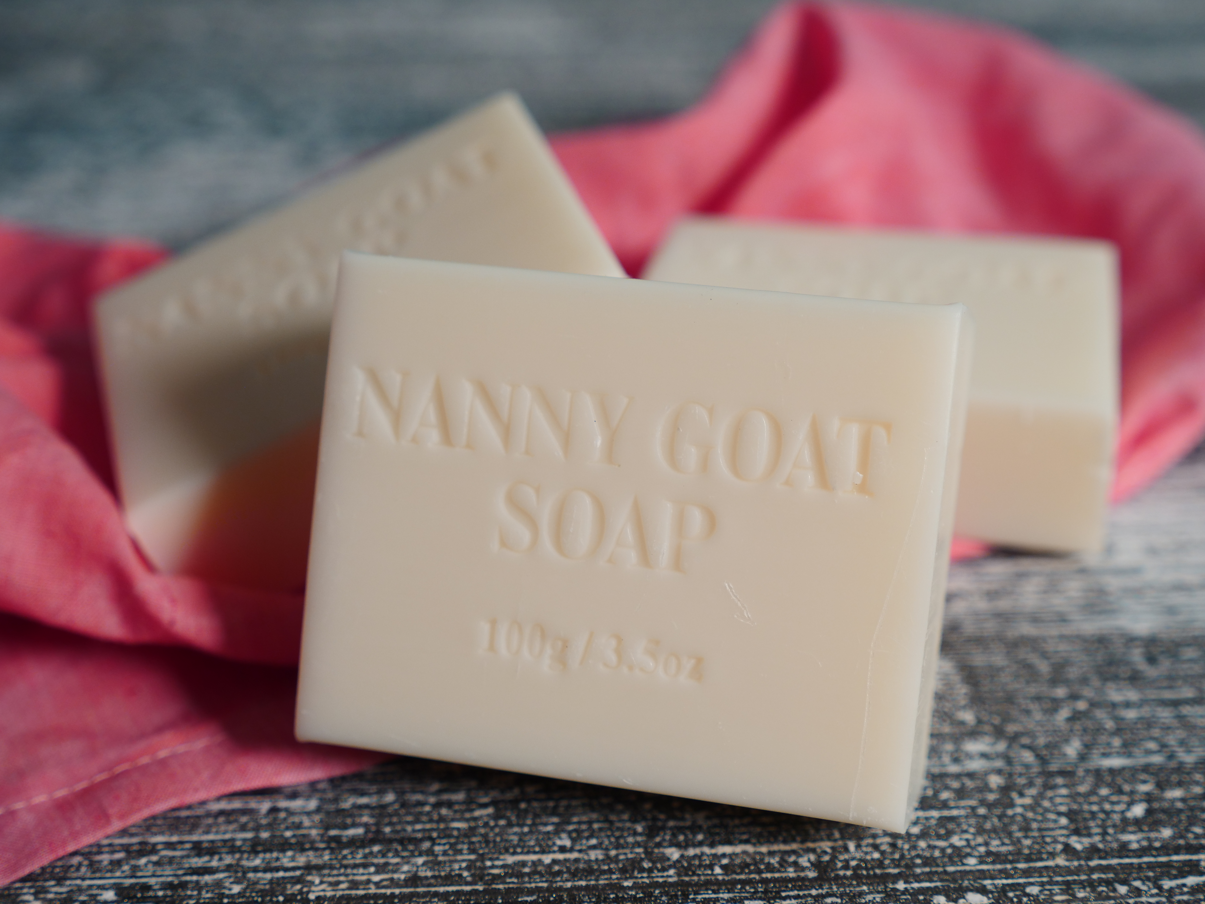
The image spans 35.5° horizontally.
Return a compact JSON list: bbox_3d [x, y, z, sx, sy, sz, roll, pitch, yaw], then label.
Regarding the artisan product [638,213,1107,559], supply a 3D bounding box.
[{"bbox_3d":[0.042,-0.013,0.297,0.074,0.023,0.059,5,31,12],"label":"artisan product"}]

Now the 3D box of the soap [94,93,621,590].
[{"bbox_3d":[-0.035,-0.016,0.281,0.074,0.023,0.059,-26,39,0],"label":"soap"}]

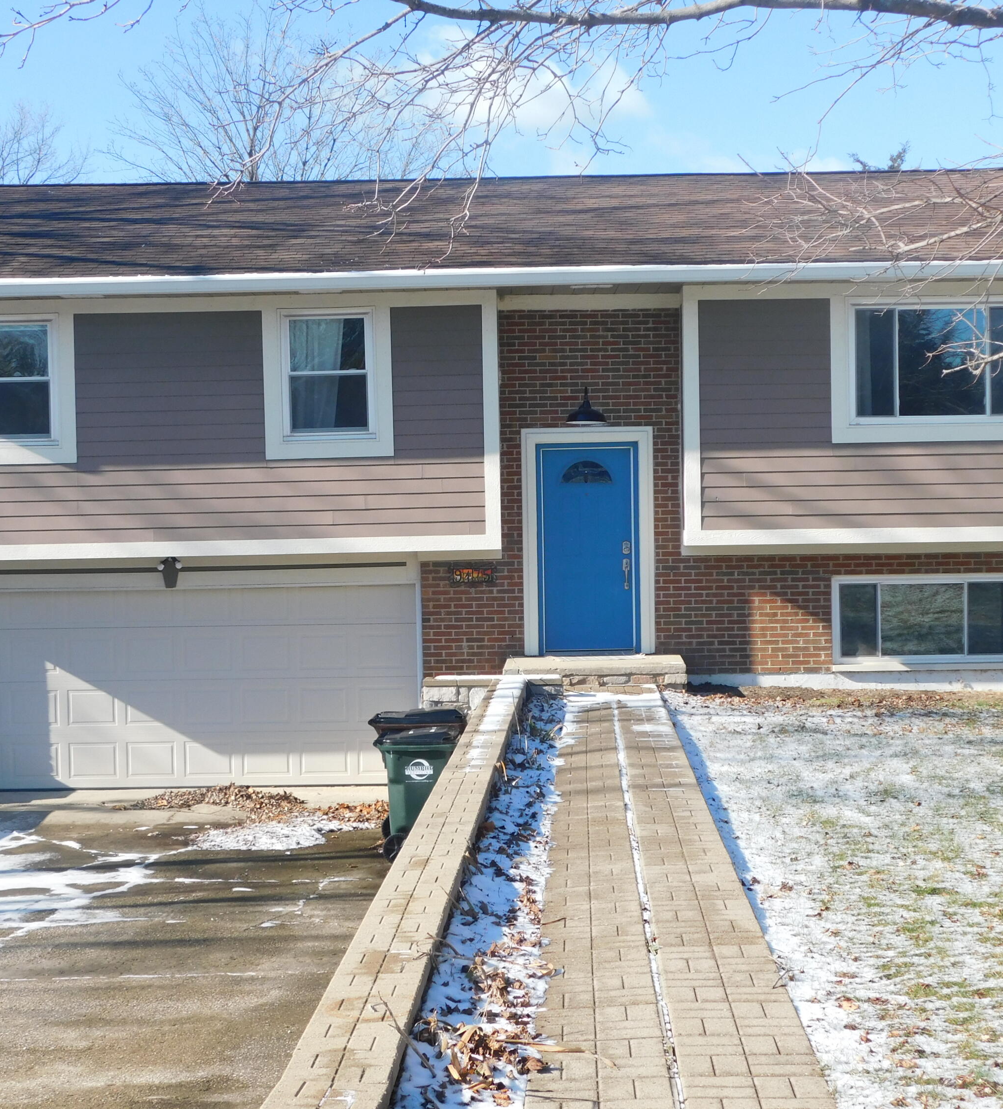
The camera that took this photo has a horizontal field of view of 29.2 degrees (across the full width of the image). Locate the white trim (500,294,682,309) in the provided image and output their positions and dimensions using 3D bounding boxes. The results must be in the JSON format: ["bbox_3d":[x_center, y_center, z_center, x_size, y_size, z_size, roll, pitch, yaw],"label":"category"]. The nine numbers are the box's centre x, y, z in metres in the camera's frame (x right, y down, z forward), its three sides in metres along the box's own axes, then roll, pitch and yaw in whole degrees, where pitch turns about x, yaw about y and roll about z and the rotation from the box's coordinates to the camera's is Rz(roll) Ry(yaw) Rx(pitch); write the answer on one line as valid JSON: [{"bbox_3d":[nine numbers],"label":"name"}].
[{"bbox_3d":[0.867,-2.479,18.887,1.812,0.147,0.060,-1,1,2],"label":"white trim"}]

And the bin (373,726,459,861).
[{"bbox_3d":[-0.633,1.964,16.101,0.870,1.090,0.720,-1,1,2],"label":"bin"}]

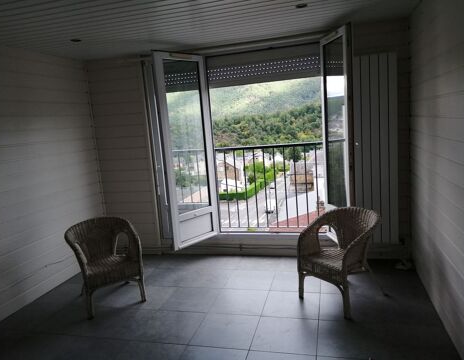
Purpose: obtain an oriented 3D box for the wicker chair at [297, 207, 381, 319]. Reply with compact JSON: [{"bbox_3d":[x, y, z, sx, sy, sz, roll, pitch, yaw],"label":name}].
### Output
[{"bbox_3d":[0.929,0.632,3.043,0.584,0.761,0.589,-11,10,-36],"label":"wicker chair"}]

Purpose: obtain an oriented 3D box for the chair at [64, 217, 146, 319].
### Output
[{"bbox_3d":[-1.173,0.758,3.383,0.589,0.761,0.584,-9,9,-29],"label":"chair"}]

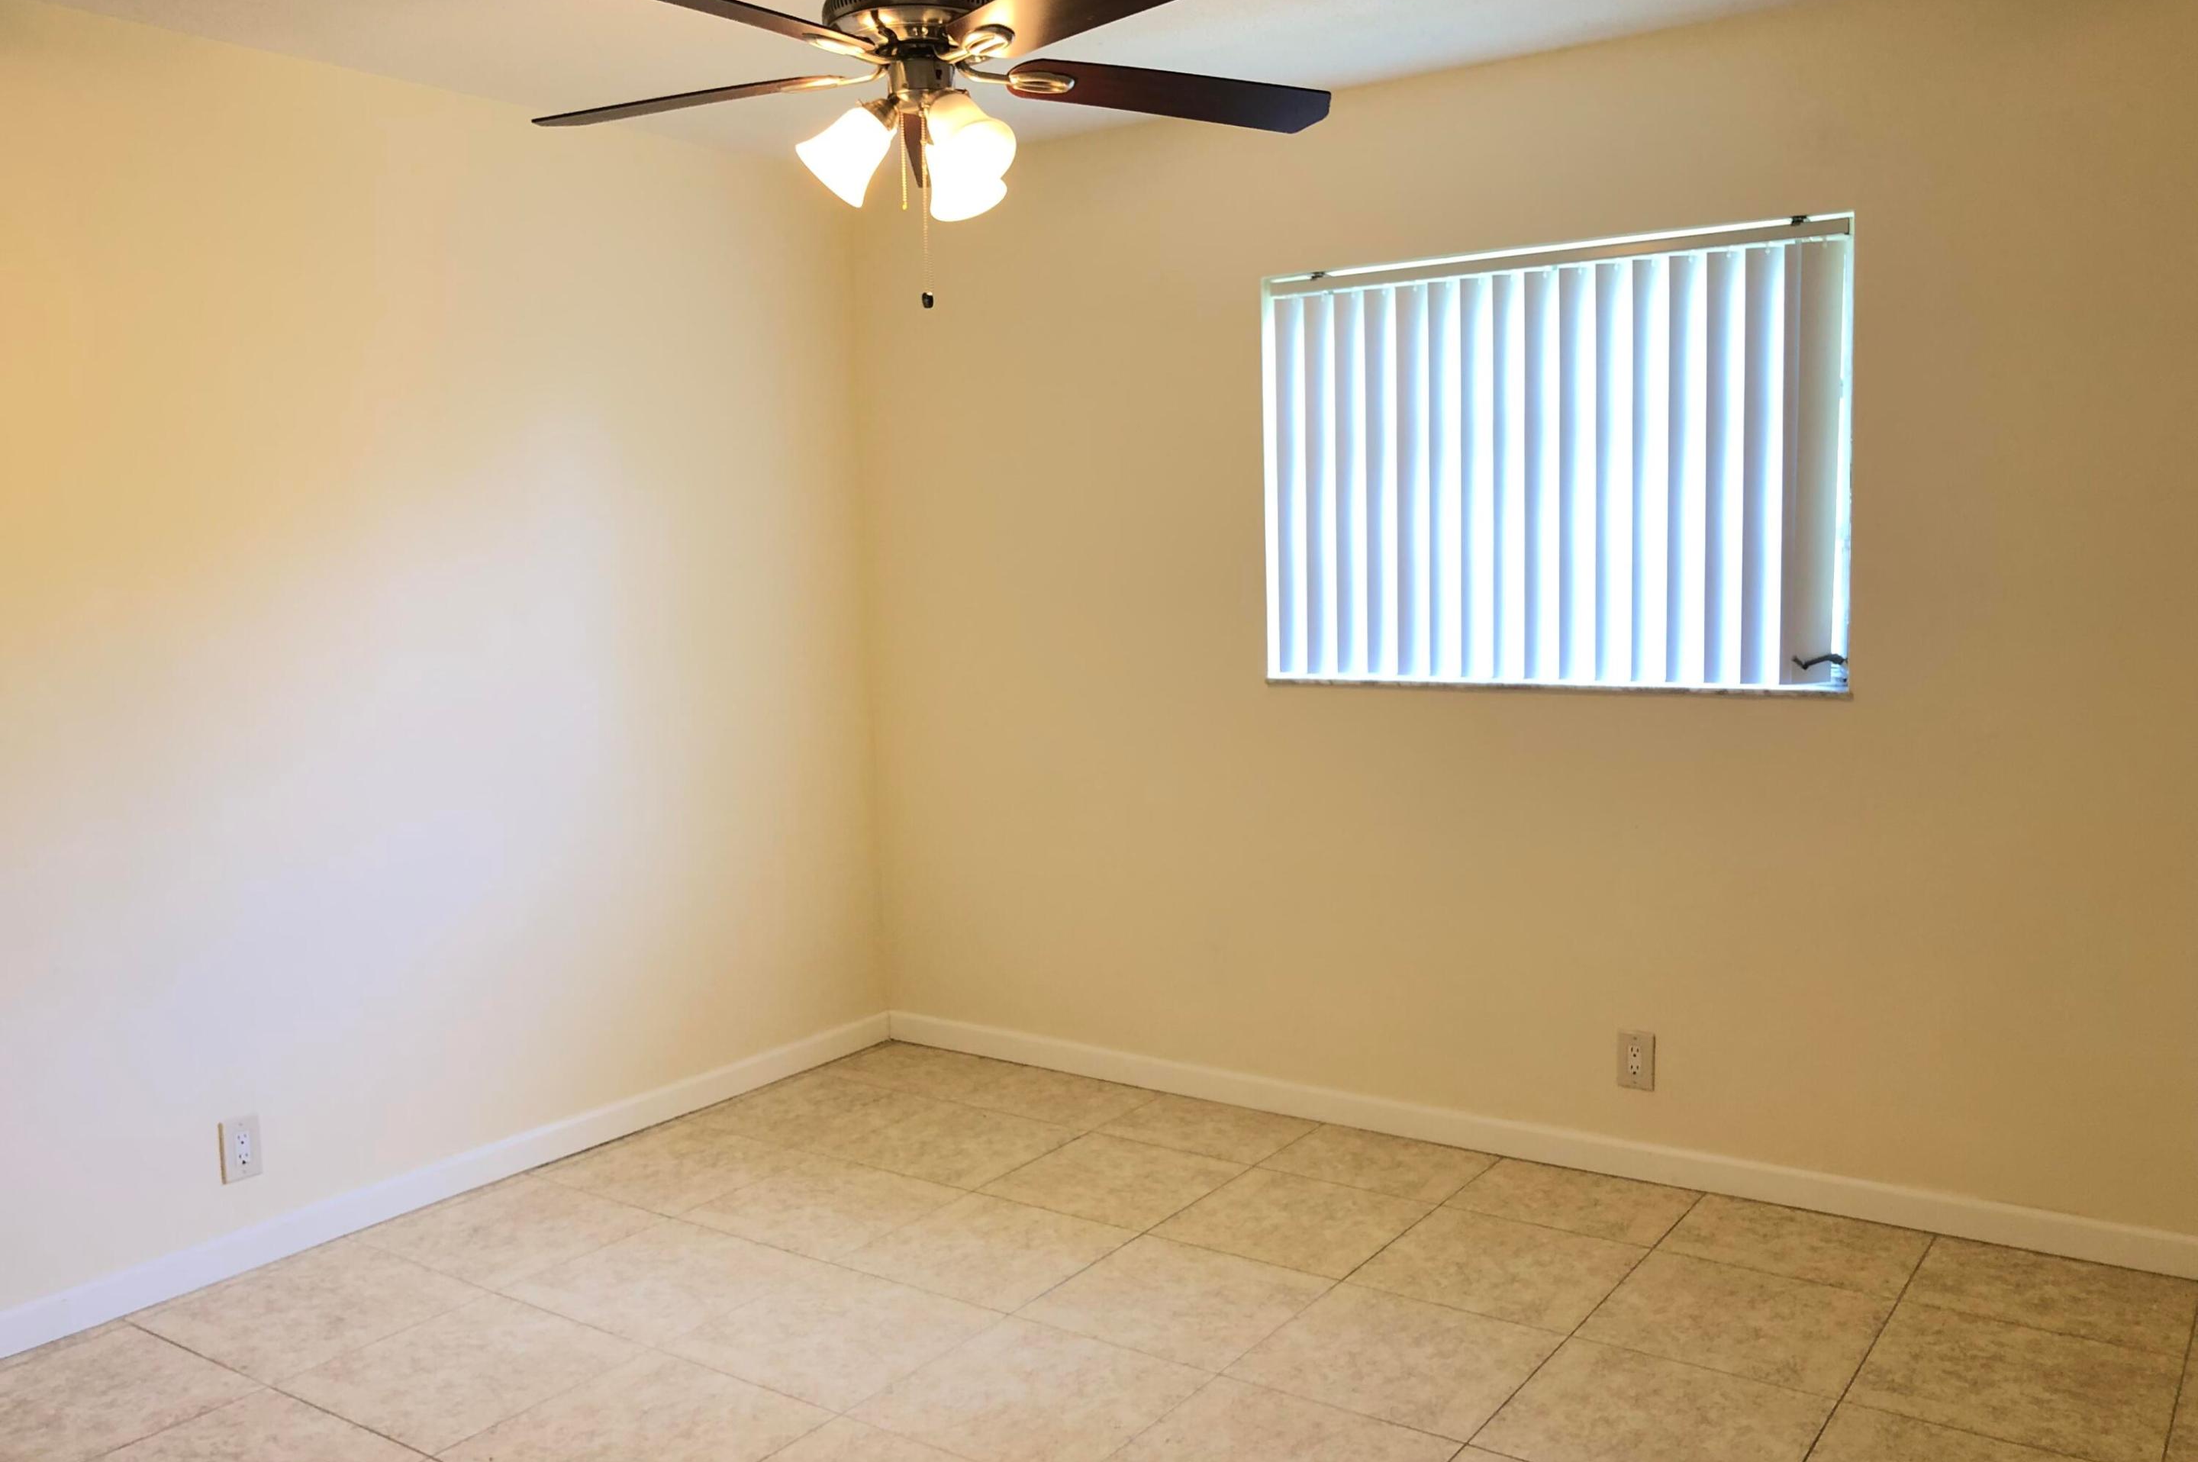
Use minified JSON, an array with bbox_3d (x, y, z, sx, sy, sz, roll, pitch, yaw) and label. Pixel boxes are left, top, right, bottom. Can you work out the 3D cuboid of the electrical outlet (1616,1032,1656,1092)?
[{"bbox_3d":[1.176,0.725,3.897,0.079,0.125,0.011,3,7,35],"label":"electrical outlet"}]

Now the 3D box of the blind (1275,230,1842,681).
[{"bbox_3d":[0.973,-0.578,3.941,1.335,0.950,0.100,3,7,35],"label":"blind"}]

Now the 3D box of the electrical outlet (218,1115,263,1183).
[{"bbox_3d":[-1.728,0.846,3.590,0.011,0.125,0.078,3,7,35],"label":"electrical outlet"}]

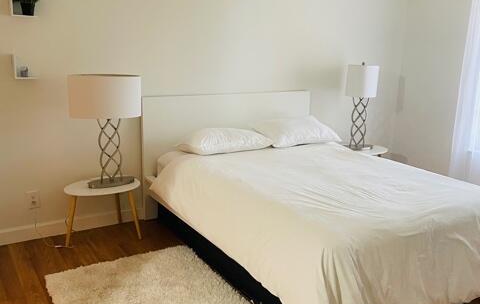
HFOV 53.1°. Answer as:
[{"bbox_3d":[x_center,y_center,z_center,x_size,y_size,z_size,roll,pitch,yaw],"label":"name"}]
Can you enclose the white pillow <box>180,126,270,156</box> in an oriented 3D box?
[{"bbox_3d":[-0.107,-0.106,3.804,0.720,0.170,0.420,-6,16,-30],"label":"white pillow"}]

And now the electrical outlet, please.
[{"bbox_3d":[-1.482,0.342,3.436,0.080,0.125,0.012,-6,16,-30],"label":"electrical outlet"}]

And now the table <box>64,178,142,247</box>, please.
[{"bbox_3d":[-0.982,0.436,3.486,0.530,0.430,0.420,-6,16,-30],"label":"table"}]

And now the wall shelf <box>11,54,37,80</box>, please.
[{"bbox_3d":[-1.406,-0.561,3.165,0.140,0.157,0.105,-6,16,-30],"label":"wall shelf"}]

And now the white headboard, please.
[{"bbox_3d":[-0.068,0.005,4.139,1.590,1.005,0.065,-6,16,-30],"label":"white headboard"}]

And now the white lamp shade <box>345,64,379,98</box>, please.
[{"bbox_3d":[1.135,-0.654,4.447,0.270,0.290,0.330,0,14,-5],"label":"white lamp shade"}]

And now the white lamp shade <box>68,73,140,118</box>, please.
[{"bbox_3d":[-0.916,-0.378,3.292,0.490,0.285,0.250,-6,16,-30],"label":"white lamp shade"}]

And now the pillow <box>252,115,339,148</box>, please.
[{"bbox_3d":[0.474,-0.184,4.113,0.670,0.190,0.420,-6,16,-30],"label":"pillow"}]

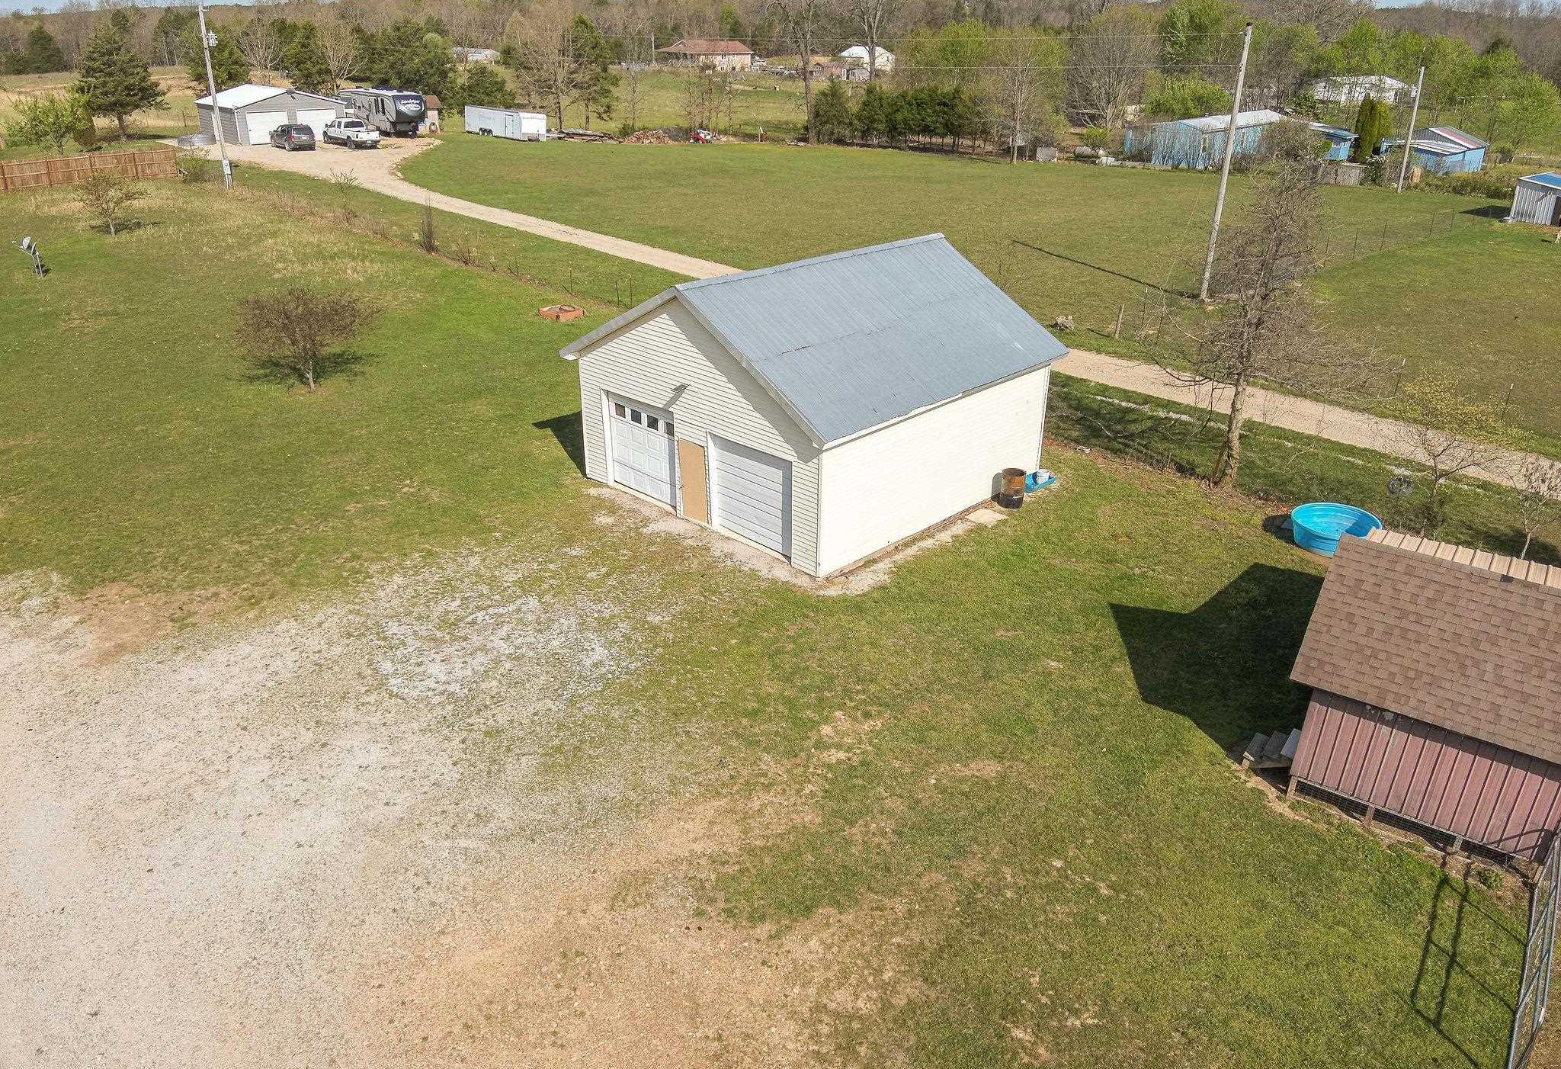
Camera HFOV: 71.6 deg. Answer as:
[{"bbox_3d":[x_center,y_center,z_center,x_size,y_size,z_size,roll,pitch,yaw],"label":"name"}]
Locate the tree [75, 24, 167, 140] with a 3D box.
[{"bbox_3d":[-52.940,-36.428,87.195,7.521,8.481,7.521,1,25,0],"label":"tree"}]

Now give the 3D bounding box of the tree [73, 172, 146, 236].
[{"bbox_3d":[-32.989,-16.304,53.357,3.590,3.021,3.590,1,25,0],"label":"tree"}]

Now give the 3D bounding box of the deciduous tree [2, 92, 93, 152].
[{"bbox_3d":[-53.412,-29.971,78.939,5.200,4.290,5.200,-14,29,-29],"label":"deciduous tree"}]

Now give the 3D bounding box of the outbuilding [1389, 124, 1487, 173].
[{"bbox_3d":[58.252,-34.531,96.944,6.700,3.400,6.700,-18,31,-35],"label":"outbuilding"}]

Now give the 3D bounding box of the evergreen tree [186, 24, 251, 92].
[{"bbox_3d":[-63.941,-53.423,123.290,7.606,8.033,7.225,1,25,0],"label":"evergreen tree"}]

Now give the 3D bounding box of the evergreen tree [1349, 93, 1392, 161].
[{"bbox_3d":[51.043,-35.279,93.838,3.747,5.460,3.372,1,25,0],"label":"evergreen tree"}]

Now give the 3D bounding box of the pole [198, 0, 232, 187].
[{"bbox_3d":[-33.922,-26.425,65.236,0.900,10.300,0.600,1,25,0],"label":"pole"}]

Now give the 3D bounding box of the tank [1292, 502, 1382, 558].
[{"bbox_3d":[12.014,-0.027,23.543,1.780,0.580,1.780,1,25,0],"label":"tank"}]

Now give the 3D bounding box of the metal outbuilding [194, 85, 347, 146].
[{"bbox_3d":[-42.525,-35.260,90.673,9.200,4.000,8.700,-22,34,-40],"label":"metal outbuilding"}]

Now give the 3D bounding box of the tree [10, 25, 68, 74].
[{"bbox_3d":[-151.838,-99.083,221.457,8.800,9.000,8.800,-14,29,-29],"label":"tree"}]

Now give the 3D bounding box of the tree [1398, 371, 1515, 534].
[{"bbox_3d":[14.042,-1.607,22.858,2.350,3.500,2.200,1,25,0],"label":"tree"}]

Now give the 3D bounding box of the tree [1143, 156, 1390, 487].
[{"bbox_3d":[10.864,-4.645,24.446,5.400,7.500,5.000,1,25,0],"label":"tree"}]

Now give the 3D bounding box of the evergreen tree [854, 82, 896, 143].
[{"bbox_3d":[9.046,-40.355,103.595,3.800,5.450,3.800,3,25,4],"label":"evergreen tree"}]

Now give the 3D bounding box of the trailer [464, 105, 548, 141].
[{"bbox_3d":[-24.336,-36.290,95.688,2.550,2.500,9.300,-20,32,-38],"label":"trailer"}]

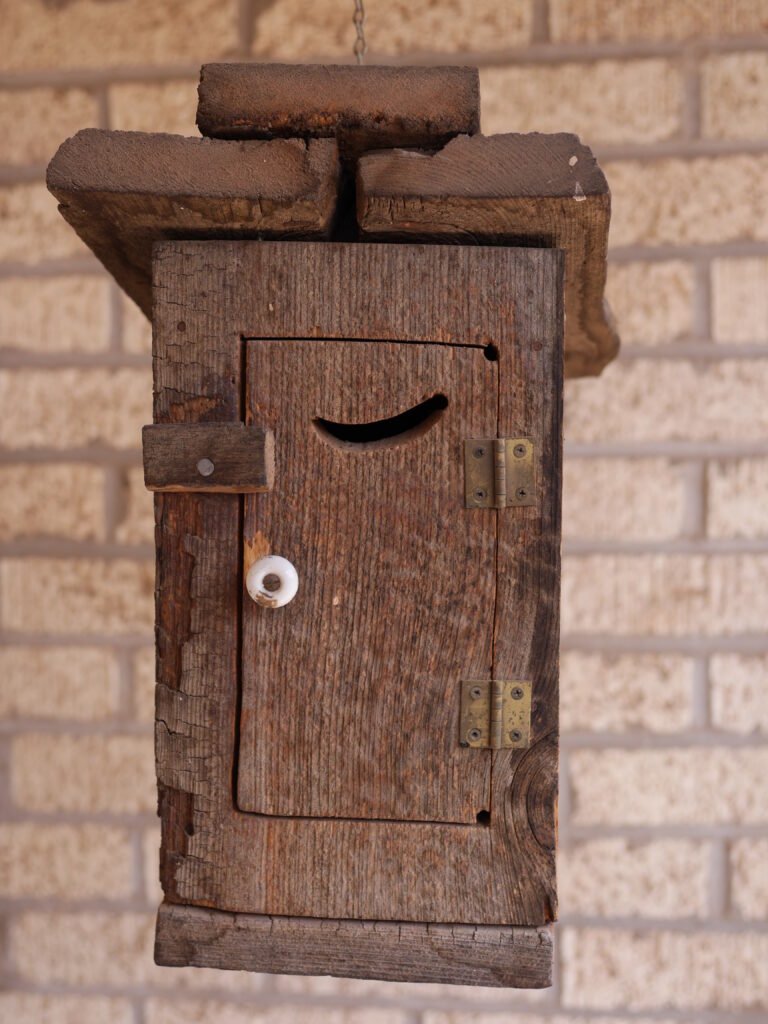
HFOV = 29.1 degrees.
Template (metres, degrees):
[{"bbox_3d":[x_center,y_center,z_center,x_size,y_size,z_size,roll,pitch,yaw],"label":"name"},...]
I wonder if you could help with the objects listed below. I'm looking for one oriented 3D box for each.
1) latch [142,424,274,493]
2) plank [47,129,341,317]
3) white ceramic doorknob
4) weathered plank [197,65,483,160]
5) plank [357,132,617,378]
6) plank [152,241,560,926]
[{"bbox_3d":[-0.065,-0.020,0.550,0.045,0.025,0.016,1,8,6],"label":"latch"},{"bbox_3d":[-0.055,-0.101,0.622,0.102,0.022,0.218,3,-11,6],"label":"plank"},{"bbox_3d":[-0.042,0.026,0.554,0.020,0.020,0.016,1,8,6],"label":"white ceramic doorknob"},{"bbox_3d":[-0.005,-0.123,0.618,0.098,0.024,0.215,2,-11,6],"label":"weathered plank"},{"bbox_3d":[0.049,-0.099,0.617,0.090,0.022,0.219,0,-11,7],"label":"plank"},{"bbox_3d":[-0.009,0.028,0.570,0.152,0.257,0.022,1,8,6],"label":"plank"}]

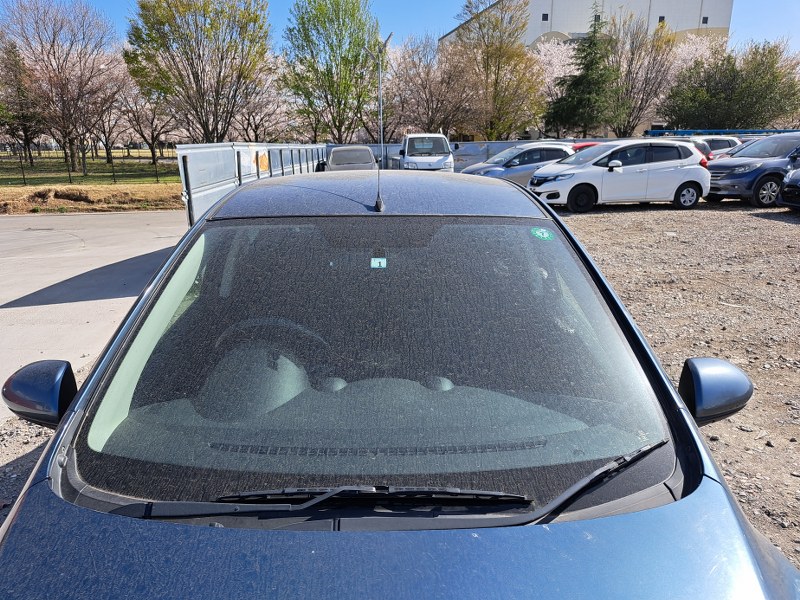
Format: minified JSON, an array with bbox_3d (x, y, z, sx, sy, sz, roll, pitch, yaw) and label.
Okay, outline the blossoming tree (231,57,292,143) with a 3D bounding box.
[{"bbox_3d":[-8.722,-12.083,34.958,3.910,6.010,3.710,-1,17,0],"label":"blossoming tree"}]

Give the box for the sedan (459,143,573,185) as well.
[{"bbox_3d":[3.765,-4.150,17.362,4.100,1.500,1.700,-4,17,-10],"label":"sedan"}]

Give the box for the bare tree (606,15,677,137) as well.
[{"bbox_3d":[16.254,-14.569,37.446,4.390,8.400,4.170,-1,17,0],"label":"bare tree"}]

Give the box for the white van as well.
[{"bbox_3d":[0.733,-5.020,20.010,1.680,1.860,4.100,-3,17,-7],"label":"white van"}]

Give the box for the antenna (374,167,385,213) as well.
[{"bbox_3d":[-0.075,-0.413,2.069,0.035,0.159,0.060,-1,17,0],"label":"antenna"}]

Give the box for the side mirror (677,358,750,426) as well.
[{"bbox_3d":[0.826,0.237,1.470,0.200,0.155,0.115,0,17,2],"label":"side mirror"}]

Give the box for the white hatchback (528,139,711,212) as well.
[{"bbox_3d":[5.047,-2.946,12.988,3.980,1.525,1.700,-4,17,-9],"label":"white hatchback"}]

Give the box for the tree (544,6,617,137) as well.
[{"bbox_3d":[11.811,-14.387,36.436,4.530,8.700,4.310,-1,17,0],"label":"tree"}]

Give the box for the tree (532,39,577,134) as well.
[{"bbox_3d":[11.629,-15.330,41.376,3.650,7.640,3.650,-1,17,0],"label":"tree"}]

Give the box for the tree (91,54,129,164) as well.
[{"bbox_3d":[-17.639,-11.659,34.002,2.640,6.450,2.640,-1,17,0],"label":"tree"}]

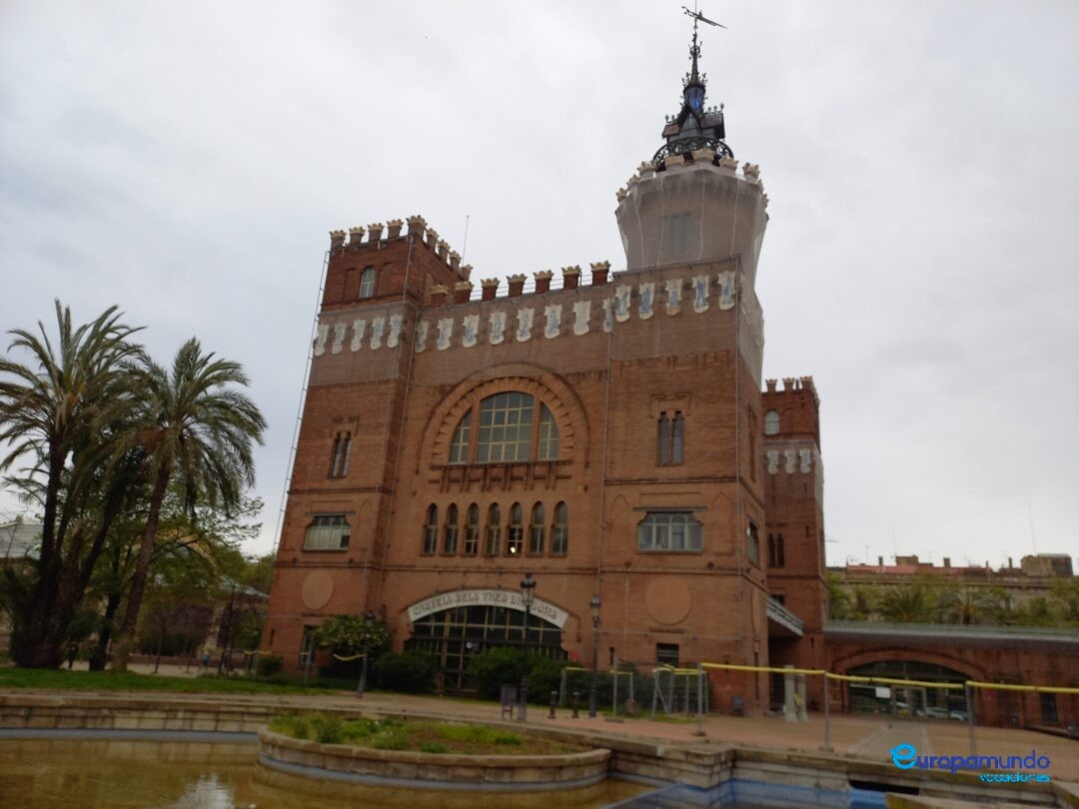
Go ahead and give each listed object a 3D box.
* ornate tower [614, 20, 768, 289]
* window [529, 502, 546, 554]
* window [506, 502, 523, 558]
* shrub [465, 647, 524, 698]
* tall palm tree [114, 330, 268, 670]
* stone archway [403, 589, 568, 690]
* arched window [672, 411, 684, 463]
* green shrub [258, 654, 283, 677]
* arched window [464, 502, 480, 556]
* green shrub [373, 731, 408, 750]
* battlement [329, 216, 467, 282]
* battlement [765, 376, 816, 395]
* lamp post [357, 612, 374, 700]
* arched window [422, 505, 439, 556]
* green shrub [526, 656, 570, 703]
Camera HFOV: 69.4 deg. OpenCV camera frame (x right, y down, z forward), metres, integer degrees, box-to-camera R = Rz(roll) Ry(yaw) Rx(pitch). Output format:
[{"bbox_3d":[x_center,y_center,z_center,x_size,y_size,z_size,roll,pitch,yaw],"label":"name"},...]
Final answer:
[{"bbox_3d":[9.591,-16.074,48.709,8.918,20.482,8.918,-4,-20,24],"label":"ornate tower"},{"bbox_3d":[-0.061,7.877,49.262,1.080,3.450,0.350,-4,-21,25],"label":"window"},{"bbox_3d":[-1.392,7.743,48.418,1.040,3.330,0.400,-4,-20,24],"label":"window"},{"bbox_3d":[-2.073,12.477,36.306,2.695,2.156,2.352,5,-18,-2],"label":"shrub"},{"bbox_3d":[-17.927,4.438,37.282,7.154,15.974,7.056,12,-20,-24],"label":"tall palm tree"},{"bbox_3d":[-2.975,12.403,41.152,9.702,5.263,0.686,-4,-20,24],"label":"stone archway"},{"bbox_3d":[8.225,2.006,46.105,0.720,3.200,0.350,-4,-21,25],"label":"arched window"},{"bbox_3d":[-17.103,16.595,49.500,1.400,1.400,1.400,-4,-21,25],"label":"green shrub"},{"bbox_3d":[-4.340,8.240,51.222,1.050,3.450,0.350,-4,-21,25],"label":"arched window"},{"bbox_3d":[-2.916,6.567,15.272,0.600,0.310,0.500,-4,-20,24],"label":"green shrub"},{"bbox_3d":[-9.920,-10.545,55.531,7.056,1.568,6.958,-4,-20,24],"label":"battlement"},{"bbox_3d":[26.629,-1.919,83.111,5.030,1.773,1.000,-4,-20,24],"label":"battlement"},{"bbox_3d":[-8.844,12.721,39.851,0.460,4.320,0.460,-4,-21,25],"label":"lamp post"},{"bbox_3d":[-6.964,8.167,50.871,0.971,3.369,0.400,-4,-20,24],"label":"arched window"},{"bbox_3d":[0.402,12.186,34.551,2.009,1.960,1.960,3,-18,2],"label":"green shrub"}]

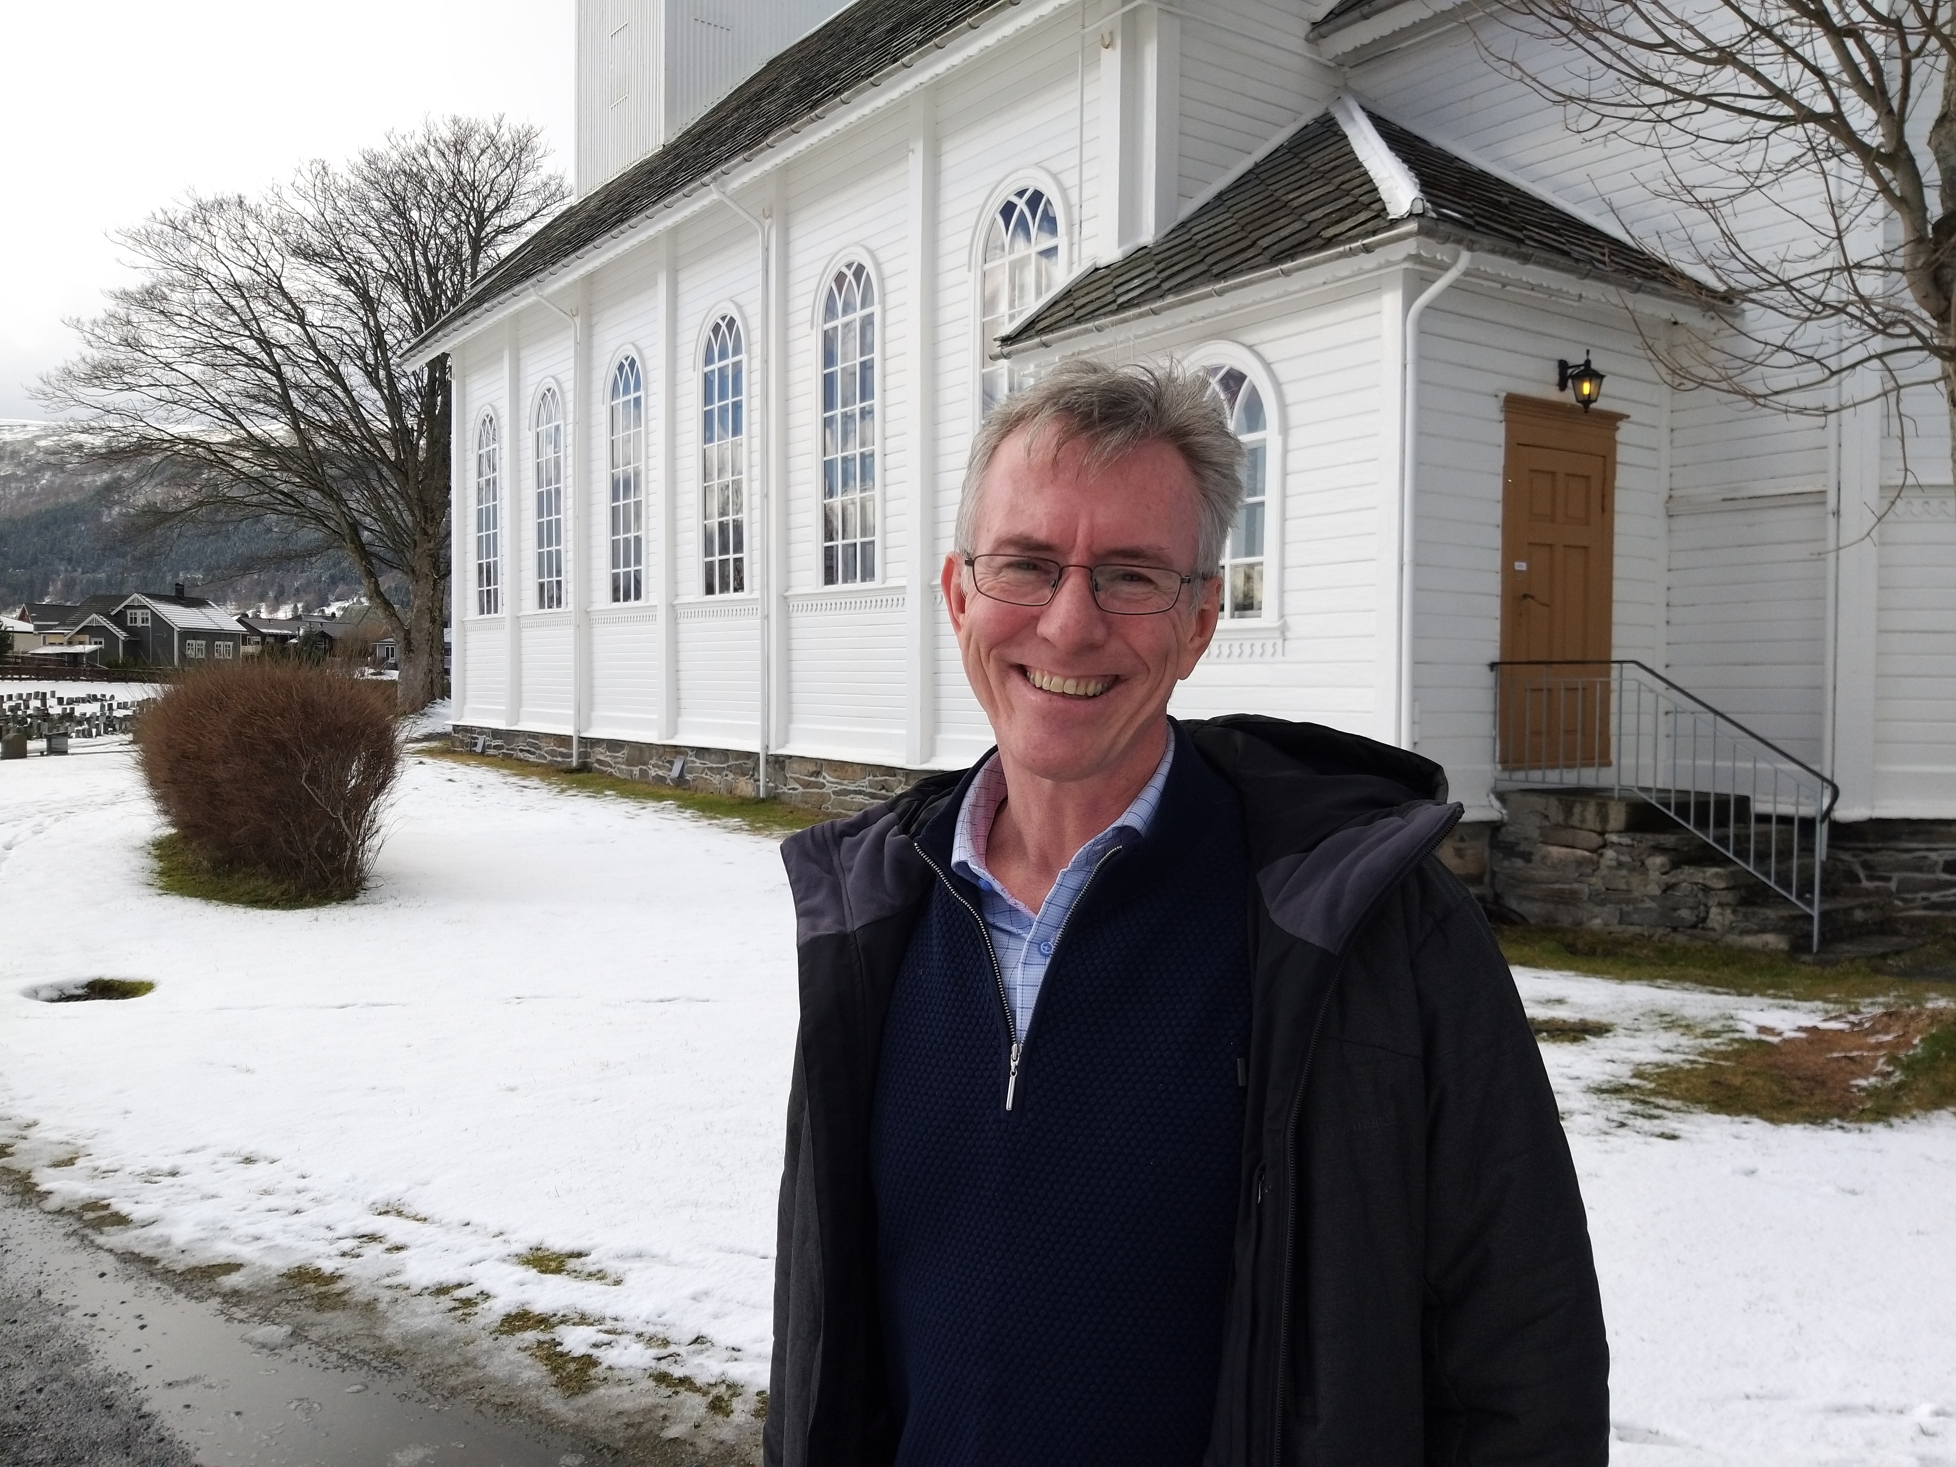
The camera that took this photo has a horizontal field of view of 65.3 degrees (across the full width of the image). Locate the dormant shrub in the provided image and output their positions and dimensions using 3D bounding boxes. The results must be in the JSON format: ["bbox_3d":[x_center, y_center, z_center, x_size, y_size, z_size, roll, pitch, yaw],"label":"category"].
[{"bbox_3d":[-5.524,0.340,11.900,1.850,1.650,2.100,-1,2,-36],"label":"dormant shrub"}]

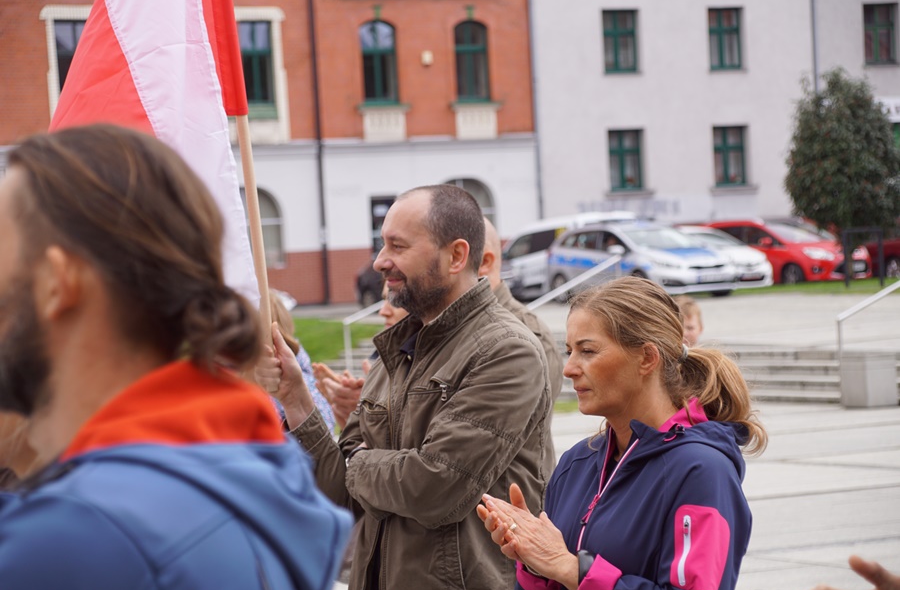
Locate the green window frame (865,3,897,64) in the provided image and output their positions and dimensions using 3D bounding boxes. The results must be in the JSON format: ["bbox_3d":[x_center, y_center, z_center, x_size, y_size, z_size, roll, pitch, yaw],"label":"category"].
[{"bbox_3d":[11.945,-7.225,77.596,1.020,1.620,0.140,-3,1,-27],"label":"green window frame"}]

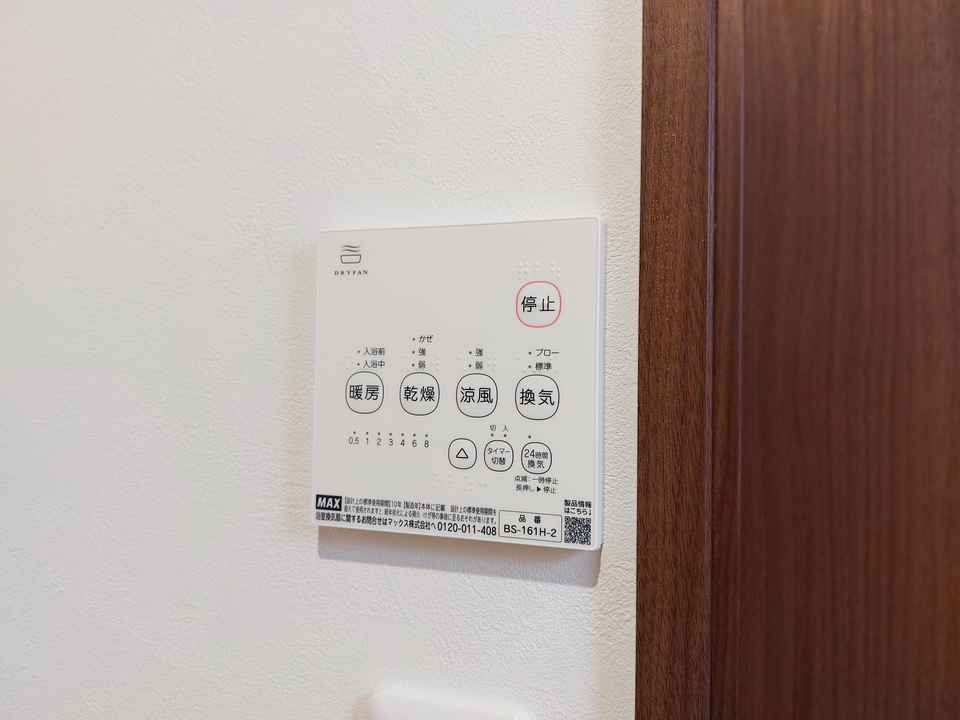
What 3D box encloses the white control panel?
[{"bbox_3d":[-0.010,0.008,0.263,0.116,0.120,0.017,1,-1,18],"label":"white control panel"}]

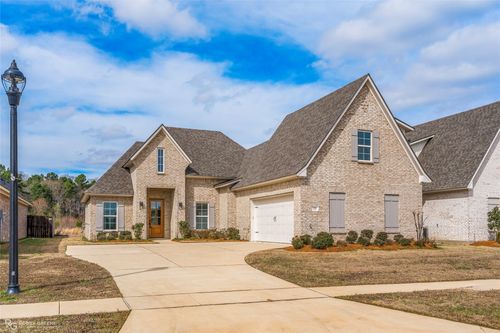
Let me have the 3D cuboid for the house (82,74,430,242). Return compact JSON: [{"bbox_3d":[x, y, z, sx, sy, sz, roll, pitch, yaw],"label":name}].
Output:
[{"bbox_3d":[-1.700,0.350,26.300,17.000,8.500,18.500,3,-7,-24],"label":"house"}]

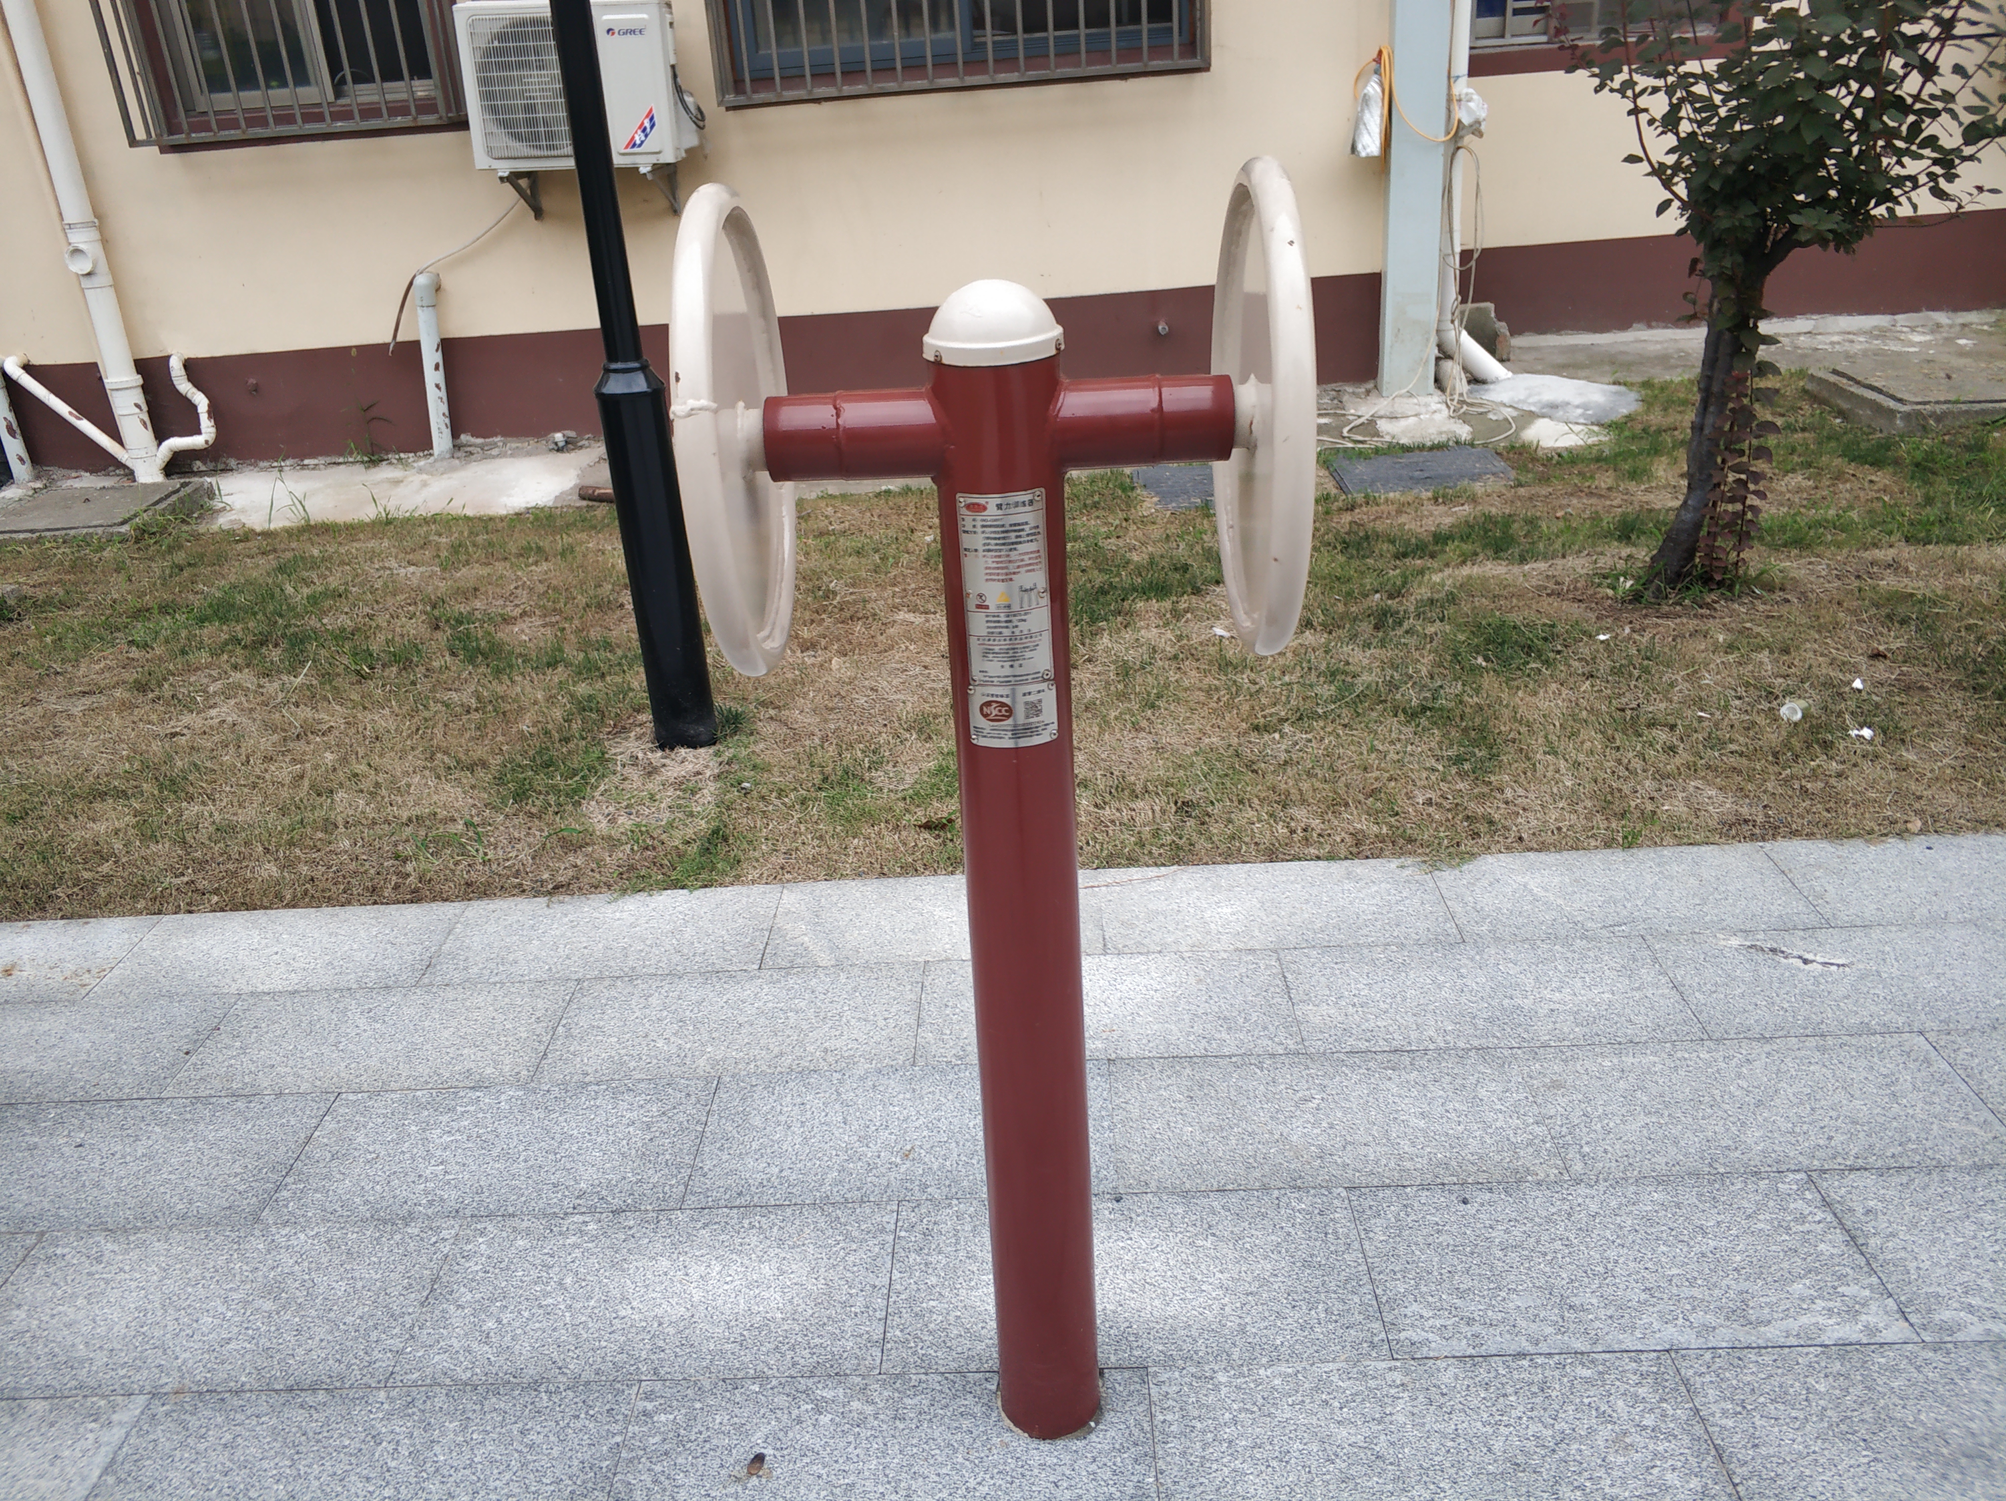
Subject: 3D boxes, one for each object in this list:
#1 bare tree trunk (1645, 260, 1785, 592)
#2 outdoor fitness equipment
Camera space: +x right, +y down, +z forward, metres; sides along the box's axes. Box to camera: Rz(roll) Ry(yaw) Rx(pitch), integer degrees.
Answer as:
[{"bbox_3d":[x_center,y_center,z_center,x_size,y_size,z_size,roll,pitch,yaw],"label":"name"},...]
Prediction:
[{"bbox_3d":[1.863,-0.847,4.099,0.270,0.837,0.200,-2,23,3],"label":"bare tree trunk"},{"bbox_3d":[0.021,0.141,1.565,0.490,1.353,0.425,-3,23,2],"label":"outdoor fitness equipment"}]

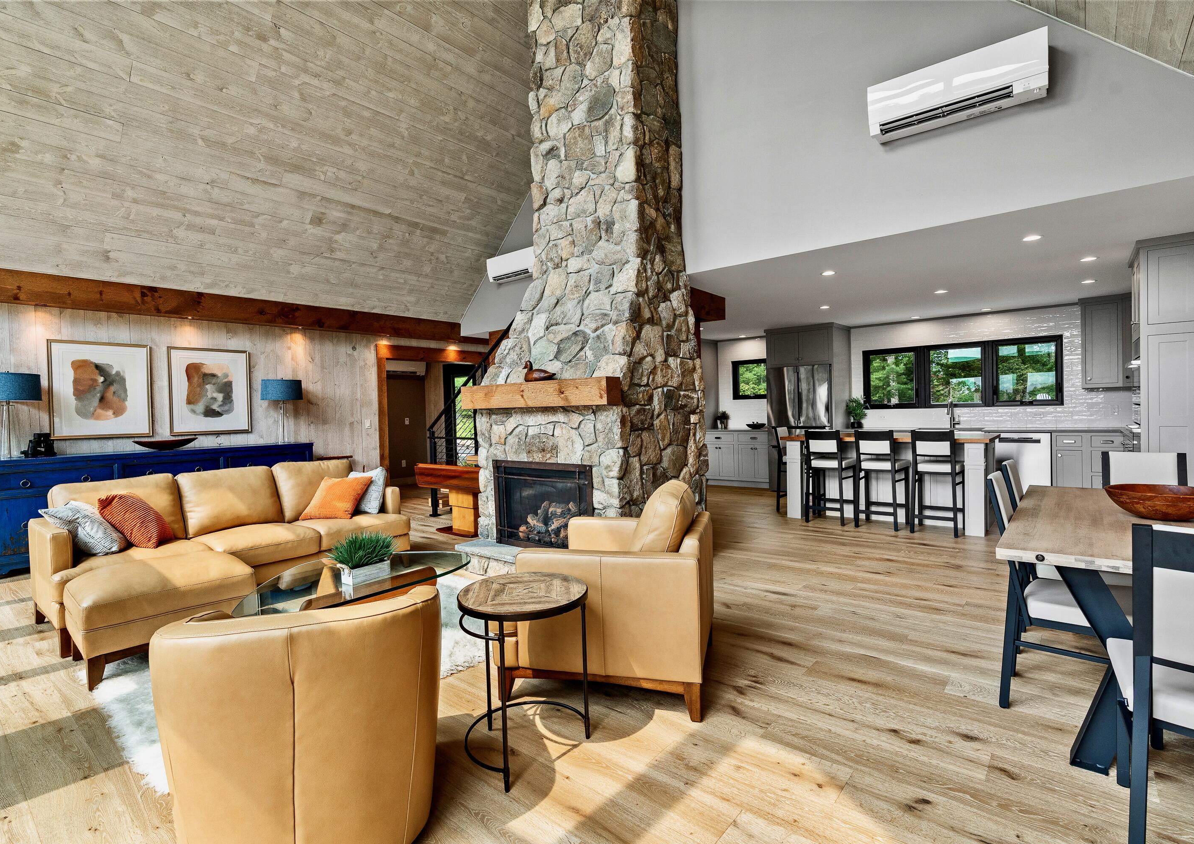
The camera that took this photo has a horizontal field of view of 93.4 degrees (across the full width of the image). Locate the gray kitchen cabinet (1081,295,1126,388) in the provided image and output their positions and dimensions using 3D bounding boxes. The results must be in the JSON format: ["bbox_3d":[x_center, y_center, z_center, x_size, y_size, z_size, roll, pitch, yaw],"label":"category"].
[{"bbox_3d":[5.944,-0.927,6.647,0.377,1.027,0.340,0,2,39],"label":"gray kitchen cabinet"}]

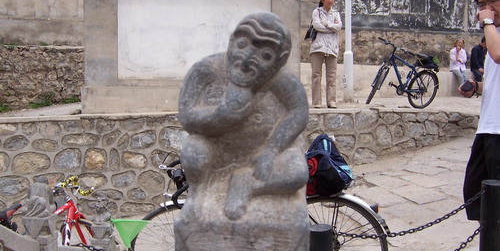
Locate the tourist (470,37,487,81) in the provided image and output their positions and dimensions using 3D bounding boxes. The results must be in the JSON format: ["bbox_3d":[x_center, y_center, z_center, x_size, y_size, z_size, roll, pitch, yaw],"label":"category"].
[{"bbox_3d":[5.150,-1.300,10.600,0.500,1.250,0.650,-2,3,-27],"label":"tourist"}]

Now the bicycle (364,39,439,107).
[{"bbox_3d":[2.450,-0.810,7.620,1.680,1.030,0.580,2,2,-25],"label":"bicycle"}]

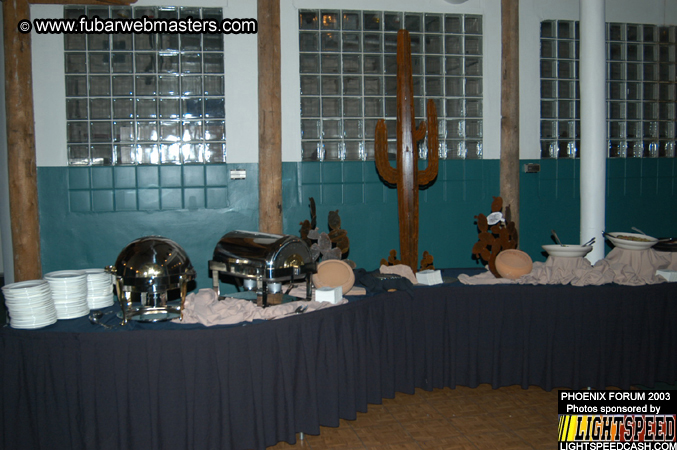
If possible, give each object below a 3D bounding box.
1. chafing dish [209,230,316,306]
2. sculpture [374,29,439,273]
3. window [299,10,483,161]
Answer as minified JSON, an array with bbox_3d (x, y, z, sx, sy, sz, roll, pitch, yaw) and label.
[{"bbox_3d":[-0.505,0.268,4.427,0.420,0.440,0.600,-6,7,-43],"label":"chafing dish"},{"bbox_3d":[0.546,-0.575,5.311,0.510,1.930,0.200,-1,5,4],"label":"sculpture"},{"bbox_3d":[0.524,-1.327,6.484,1.830,1.420,0.100,-2,5,-11],"label":"window"}]

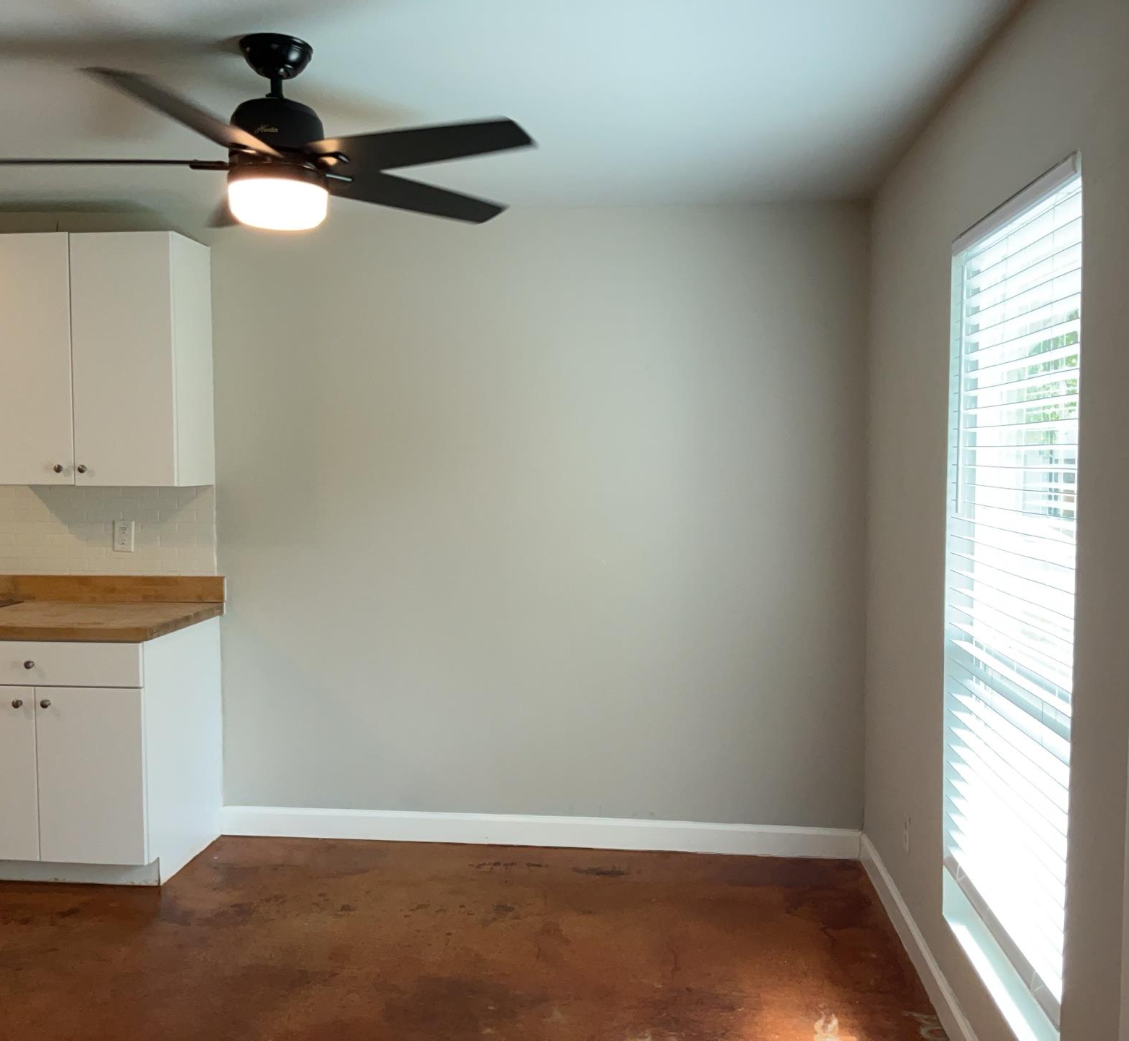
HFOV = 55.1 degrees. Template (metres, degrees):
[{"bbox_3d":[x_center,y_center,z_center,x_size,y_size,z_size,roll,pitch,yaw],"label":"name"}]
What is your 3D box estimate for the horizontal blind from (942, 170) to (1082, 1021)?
[{"bbox_3d":[0.997,0.128,2.405,0.068,1.643,0.866,0,3,5],"label":"horizontal blind"}]

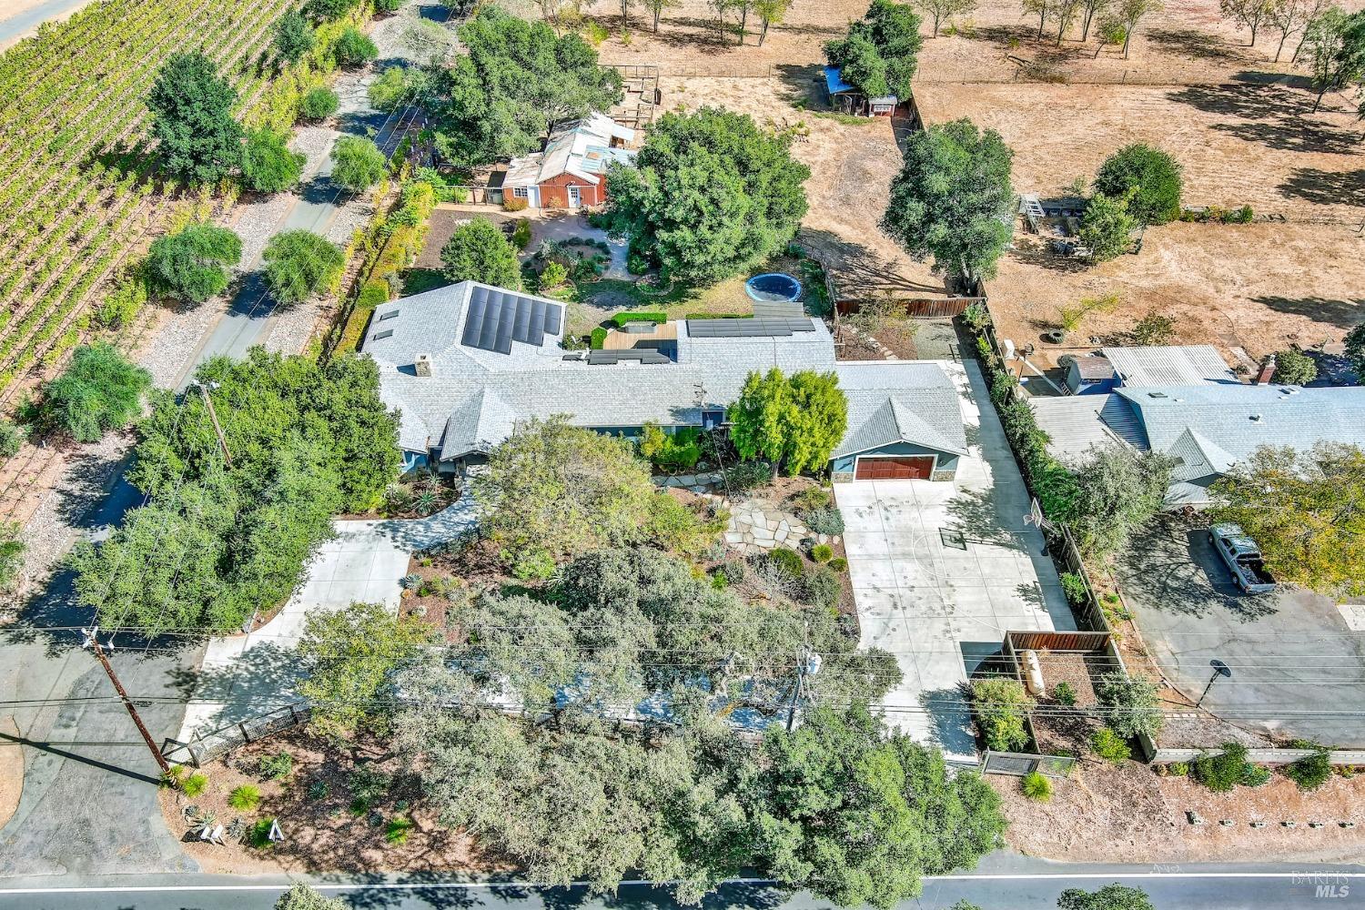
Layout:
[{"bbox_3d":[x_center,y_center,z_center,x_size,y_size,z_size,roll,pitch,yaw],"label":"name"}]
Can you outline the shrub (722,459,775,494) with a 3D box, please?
[{"bbox_3d":[4.186,1.328,70.754,2.790,1.700,2.790,-1,42,-1],"label":"shrub"}]

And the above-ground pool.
[{"bbox_3d":[7.012,-12.396,84.963,4.400,1.100,4.400,-1,42,-1],"label":"above-ground pool"}]

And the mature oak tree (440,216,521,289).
[{"bbox_3d":[-15.659,-15.584,84.819,6.200,5.600,6.200,-1,42,-1],"label":"mature oak tree"}]

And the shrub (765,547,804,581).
[{"bbox_3d":[6.027,6.434,65.081,2.360,1.650,2.360,-1,42,-1],"label":"shrub"}]

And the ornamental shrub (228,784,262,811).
[{"bbox_3d":[-21.404,16.762,53.832,1.500,1.050,1.450,0,43,-3],"label":"ornamental shrub"}]

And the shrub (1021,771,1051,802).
[{"bbox_3d":[17.562,16.412,54.222,1.450,1.250,1.450,-1,42,-1],"label":"shrub"}]

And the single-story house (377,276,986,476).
[{"bbox_3d":[-2.294,-5.402,75.956,40.700,4.800,17.390,-1,42,-1],"label":"single-story house"}]

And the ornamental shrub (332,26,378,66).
[{"bbox_3d":[-34.252,-42.769,115.256,4.500,3.800,4.500,0,43,-3],"label":"ornamental shrub"}]

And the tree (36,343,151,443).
[{"bbox_3d":[-39.091,-4.204,73.491,6.660,6.300,6.660,-1,42,-1],"label":"tree"}]

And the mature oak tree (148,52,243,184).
[{"bbox_3d":[-41.632,-28.719,94.251,7.100,11.500,7.100,0,43,-3],"label":"mature oak tree"}]

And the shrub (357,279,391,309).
[{"bbox_3d":[-24.145,-12.641,86.003,2.460,2.200,2.460,-1,42,-1],"label":"shrub"}]

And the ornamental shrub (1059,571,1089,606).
[{"bbox_3d":[22.333,7.707,62.743,1.500,1.550,1.850,-1,42,-1],"label":"ornamental shrub"}]

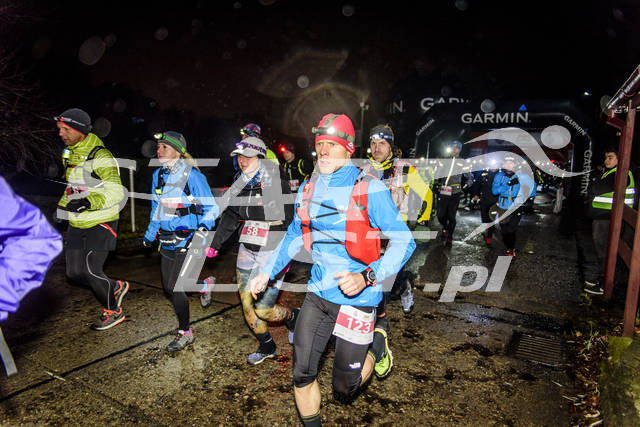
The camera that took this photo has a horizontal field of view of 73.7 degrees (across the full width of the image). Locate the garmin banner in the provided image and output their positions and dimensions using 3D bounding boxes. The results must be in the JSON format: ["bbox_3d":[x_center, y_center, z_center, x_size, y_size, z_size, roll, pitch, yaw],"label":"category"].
[{"bbox_3d":[3.954,-1.212,9.400,3.500,2.500,0.650,3,7,22],"label":"garmin banner"}]

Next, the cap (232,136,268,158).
[{"bbox_3d":[-0.478,-0.441,2.870,0.180,0.140,0.260,5,8,32],"label":"cap"}]

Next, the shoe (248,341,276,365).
[{"bbox_3d":[-0.408,0.991,3.030,0.250,0.120,0.095,-9,11,-41],"label":"shoe"}]

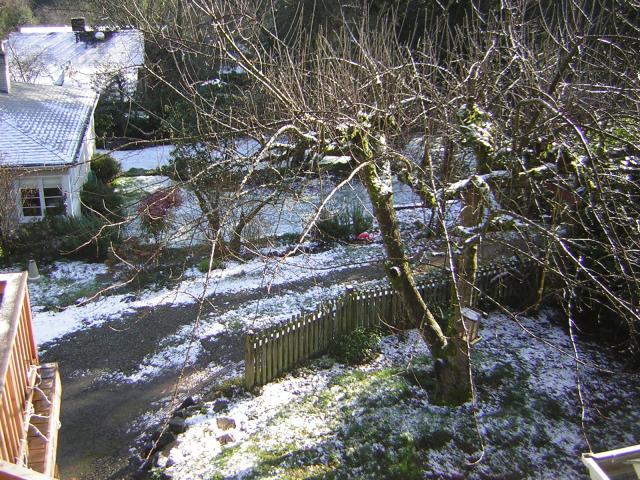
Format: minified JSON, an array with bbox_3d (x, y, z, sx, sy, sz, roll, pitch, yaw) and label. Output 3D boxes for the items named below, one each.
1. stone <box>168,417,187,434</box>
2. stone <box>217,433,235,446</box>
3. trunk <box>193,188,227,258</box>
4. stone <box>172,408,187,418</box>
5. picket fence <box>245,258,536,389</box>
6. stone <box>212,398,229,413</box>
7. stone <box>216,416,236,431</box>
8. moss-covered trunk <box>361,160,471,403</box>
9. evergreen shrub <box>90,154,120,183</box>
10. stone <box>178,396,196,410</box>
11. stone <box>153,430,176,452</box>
[{"bbox_3d":[-2.191,2.853,10.240,0.265,0.258,0.212,1,18,0],"label":"stone"},{"bbox_3d":[-1.419,2.997,10.000,0.265,0.164,0.212,1,18,0],"label":"stone"},{"bbox_3d":[-2.942,-0.464,17.999,0.830,1.860,0.500,1,18,0],"label":"trunk"},{"bbox_3d":[-2.251,2.780,10.668,0.216,0.123,0.173,1,18,0],"label":"stone"},{"bbox_3d":[1.652,1.424,13.432,7.327,1.030,0.757,-10,22,-30],"label":"picket fence"},{"bbox_3d":[-1.620,2.694,10.837,0.255,0.200,0.204,1,18,0],"label":"stone"},{"bbox_3d":[-1.460,2.866,10.398,0.306,0.159,0.245,1,18,0],"label":"stone"},{"bbox_3d":[1.638,0.680,10.974,1.950,4.000,0.850,1,18,0],"label":"moss-covered trunk"},{"bbox_3d":[-8.246,-2.752,25.608,1.029,1.194,1.029,1,18,0],"label":"evergreen shrub"},{"bbox_3d":[-2.166,2.674,10.886,0.284,0.190,0.227,1,18,0],"label":"stone"},{"bbox_3d":[-2.294,2.974,9.826,0.338,0.288,0.270,1,18,0],"label":"stone"}]

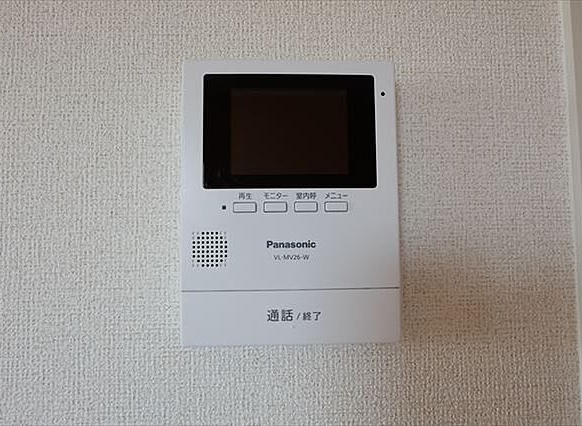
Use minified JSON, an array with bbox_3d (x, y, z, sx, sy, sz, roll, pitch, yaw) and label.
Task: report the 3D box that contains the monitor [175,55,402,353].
[{"bbox_3d":[-0.001,-0.007,0.269,0.130,0.171,0.025,0,-4,-2],"label":"monitor"}]

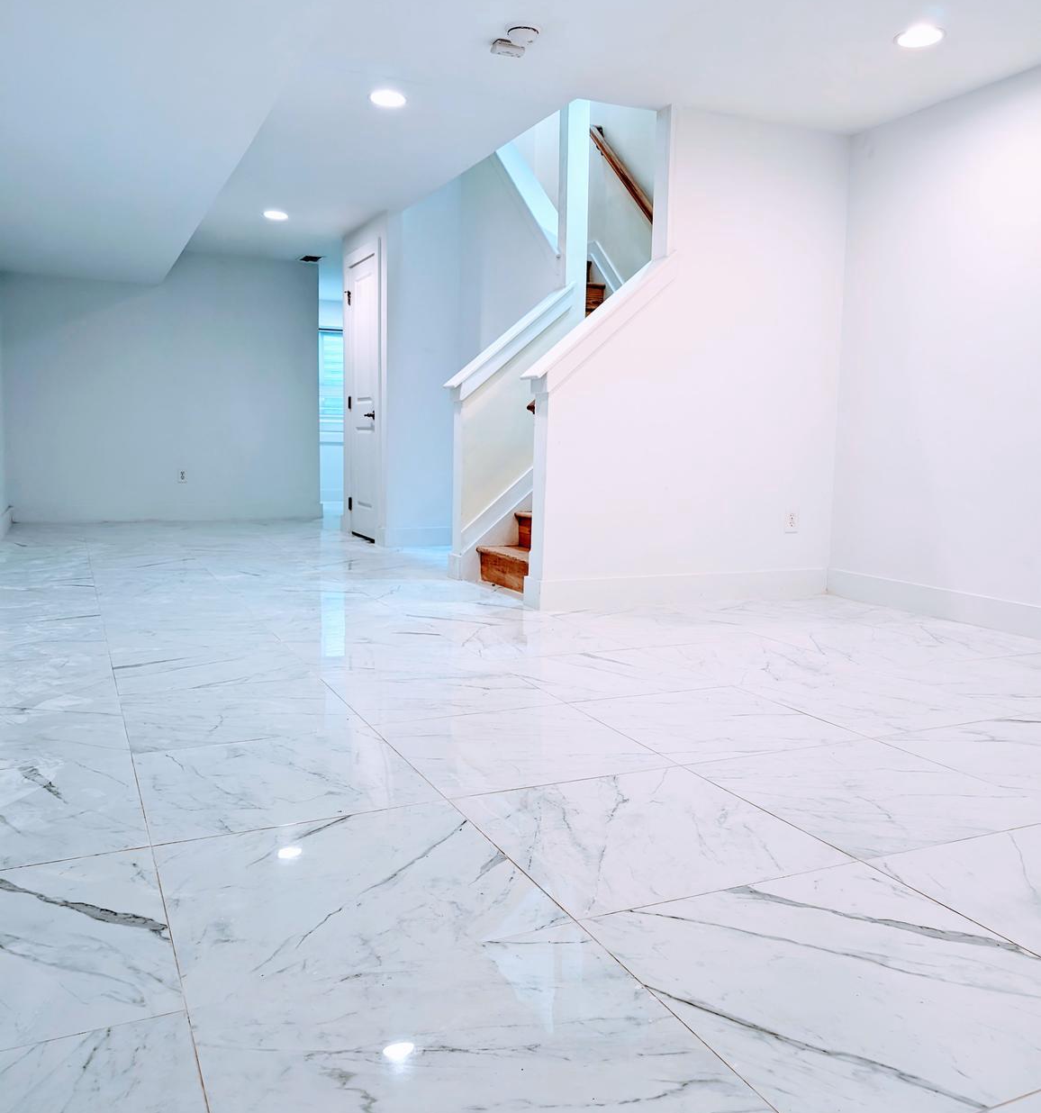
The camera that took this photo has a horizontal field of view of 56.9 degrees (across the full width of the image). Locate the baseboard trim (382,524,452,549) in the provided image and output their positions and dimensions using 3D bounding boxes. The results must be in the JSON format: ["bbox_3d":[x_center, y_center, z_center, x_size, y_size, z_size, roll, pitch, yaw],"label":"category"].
[{"bbox_3d":[-0.721,-0.143,6.977,0.535,0.142,0.017,-2,8,-25],"label":"baseboard trim"}]

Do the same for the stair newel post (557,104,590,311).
[{"bbox_3d":[0.308,-1.968,5.421,0.117,1.130,0.115,-2,8,-25],"label":"stair newel post"}]

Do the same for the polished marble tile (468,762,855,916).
[{"bbox_3d":[0.245,0.557,1.950,0.606,0.010,0.584,-2,8,-25],"label":"polished marble tile"}]

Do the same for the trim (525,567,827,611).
[{"bbox_3d":[0.856,0.161,4.745,1.690,0.138,0.017,-2,8,-25],"label":"trim"}]

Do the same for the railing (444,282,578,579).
[{"bbox_3d":[-0.066,-0.711,5.432,0.725,1.665,0.200,-2,8,-25],"label":"railing"}]

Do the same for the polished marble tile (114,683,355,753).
[{"bbox_3d":[-0.796,0.442,2.726,0.606,0.010,0.584,-2,8,-25],"label":"polished marble tile"}]

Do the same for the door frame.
[{"bbox_3d":[-1.154,-1.214,7.396,0.120,2.150,1.070,-2,8,-25],"label":"door frame"}]

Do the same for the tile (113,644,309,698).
[{"bbox_3d":[-1.043,0.374,3.243,0.606,0.010,0.584,-2,8,-25],"label":"tile"}]

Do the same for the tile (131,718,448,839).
[{"bbox_3d":[-0.549,0.509,2.208,0.606,0.010,0.584,-2,8,-25],"label":"tile"}]

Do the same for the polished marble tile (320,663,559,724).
[{"bbox_3d":[-0.249,0.422,2.985,0.606,0.010,0.584,-2,8,-25],"label":"polished marble tile"}]

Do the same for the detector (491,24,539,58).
[{"bbox_3d":[-0.007,-1.997,3.720,0.132,0.045,0.190,-2,8,-25],"label":"detector"}]

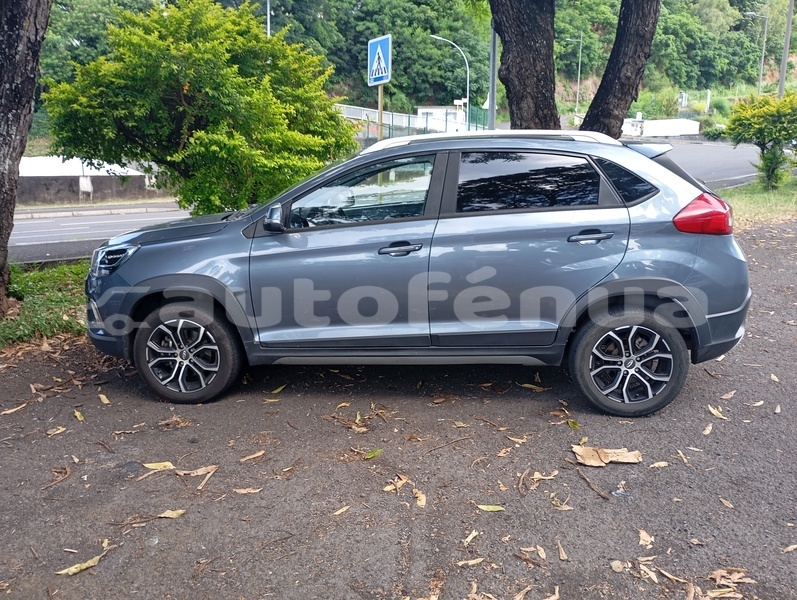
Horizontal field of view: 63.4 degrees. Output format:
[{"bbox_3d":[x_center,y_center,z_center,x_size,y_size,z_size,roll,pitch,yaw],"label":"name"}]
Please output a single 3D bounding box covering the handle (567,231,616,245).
[{"bbox_3d":[1.011,-0.330,3.398,0.250,0.060,0.055,1,11,7],"label":"handle"}]

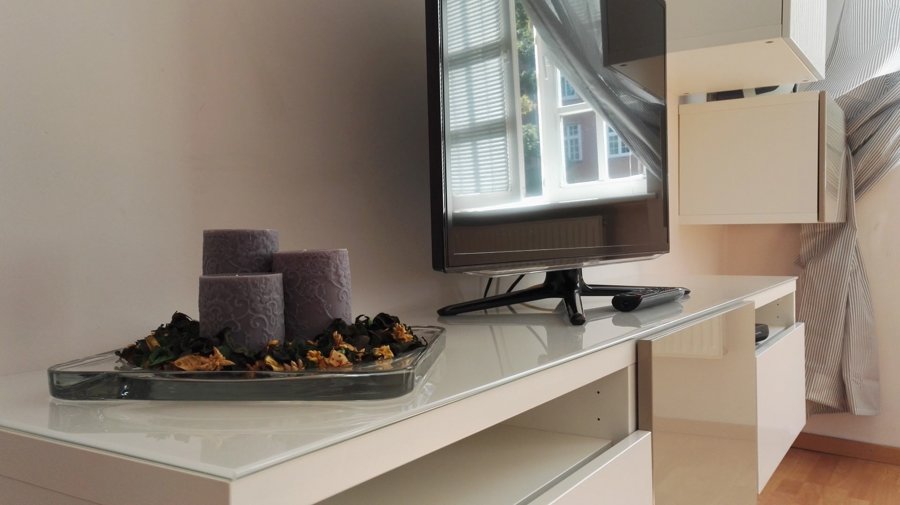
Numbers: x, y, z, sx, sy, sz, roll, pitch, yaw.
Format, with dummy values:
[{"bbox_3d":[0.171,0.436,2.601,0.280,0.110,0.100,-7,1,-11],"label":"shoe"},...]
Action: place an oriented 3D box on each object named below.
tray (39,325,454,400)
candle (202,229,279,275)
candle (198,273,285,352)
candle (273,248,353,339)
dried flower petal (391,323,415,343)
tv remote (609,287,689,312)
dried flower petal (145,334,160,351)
[{"bbox_3d":[-0.166,0.098,0.620,0.286,0.023,0.242,0,2,3],"label":"tray"},{"bbox_3d":[-0.208,0.038,0.644,0.073,0.121,0.073,0,2,3],"label":"candle"},{"bbox_3d":[-0.183,0.060,0.569,0.073,0.081,0.073,0,2,3],"label":"candle"},{"bbox_3d":[-0.132,0.049,0.619,0.073,0.100,0.073,0,2,3],"label":"candle"},{"bbox_3d":[-0.048,0.084,0.656,0.023,0.020,0.018,0,2,3],"label":"dried flower petal"},{"bbox_3d":[0.351,0.078,1.126,0.048,0.026,0.208,1,2,37],"label":"tv remote"},{"bbox_3d":[-0.280,0.085,0.606,0.016,0.014,0.012,0,2,3],"label":"dried flower petal"}]

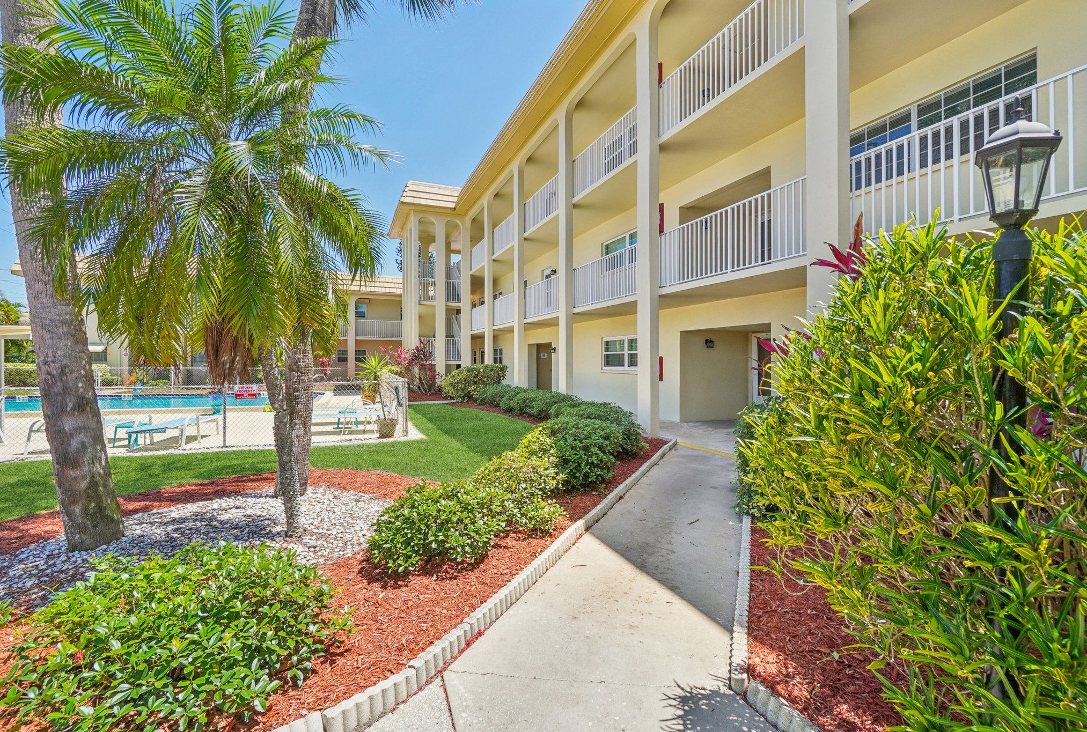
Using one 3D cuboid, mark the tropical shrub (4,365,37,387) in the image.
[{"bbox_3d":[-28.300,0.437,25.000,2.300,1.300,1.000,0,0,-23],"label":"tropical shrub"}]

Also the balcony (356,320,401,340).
[{"bbox_3d":[-9.880,-2.110,27.750,2.950,1.180,1.200,0,0,-23],"label":"balcony"}]

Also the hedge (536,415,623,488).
[{"bbox_3d":[0.480,1.024,5.950,1.050,0.700,1.150,0,1,26],"label":"hedge"}]

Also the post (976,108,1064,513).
[{"bbox_3d":[1.575,0.250,1.550,0.210,2.330,0.210,1,0,-44],"label":"post"}]

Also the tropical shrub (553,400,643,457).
[{"bbox_3d":[0.860,0.999,7.600,1.350,0.720,1.200,0,0,-23],"label":"tropical shrub"}]

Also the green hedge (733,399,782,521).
[{"bbox_3d":[2.430,0.885,4.750,0.950,1.000,1.200,0,1,24],"label":"green hedge"}]

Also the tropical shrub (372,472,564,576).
[{"bbox_3d":[-0.600,1.149,3.850,0.900,0.490,1.450,0,1,41],"label":"tropical shrub"}]

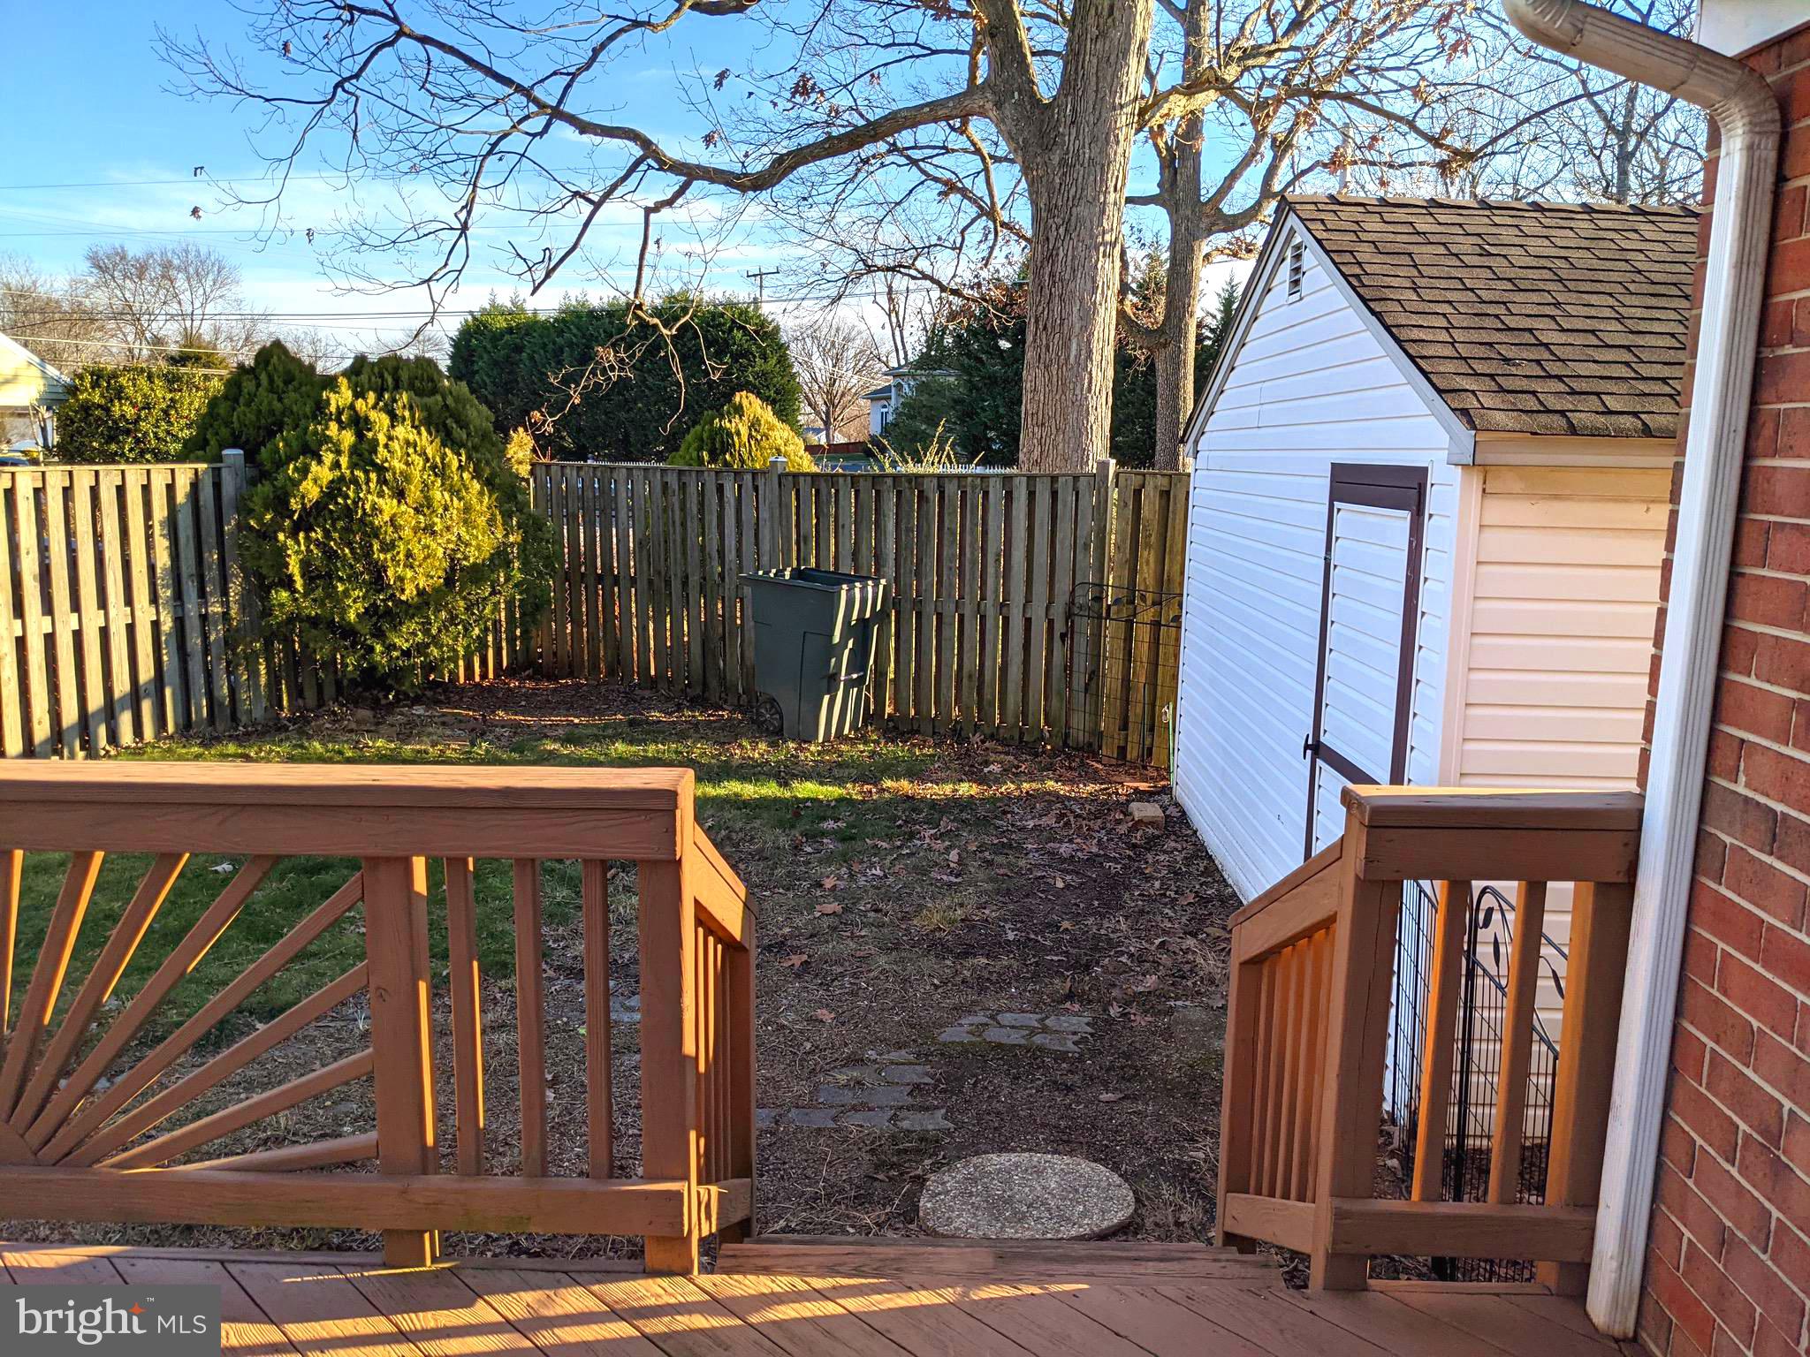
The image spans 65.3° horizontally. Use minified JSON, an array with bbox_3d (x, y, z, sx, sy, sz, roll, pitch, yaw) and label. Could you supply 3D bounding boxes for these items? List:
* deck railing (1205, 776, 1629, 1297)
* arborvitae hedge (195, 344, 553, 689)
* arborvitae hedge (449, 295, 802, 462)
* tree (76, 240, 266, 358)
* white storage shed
[{"bbox_3d":[1.016,0.810,2.958,0.550,1.360,0.970,1,9,2],"label":"deck railing"},{"bbox_3d":[-4.243,-1.263,11.348,2.800,2.800,2.400,0,9,0],"label":"arborvitae hedge"},{"bbox_3d":[-4.927,-4.421,25.120,6.300,4.650,3.200,0,9,0],"label":"arborvitae hedge"},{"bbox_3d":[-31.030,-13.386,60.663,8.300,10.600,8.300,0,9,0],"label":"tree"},{"bbox_3d":[3.152,-0.428,6.027,3.300,3.060,4.400,0,9,1],"label":"white storage shed"}]

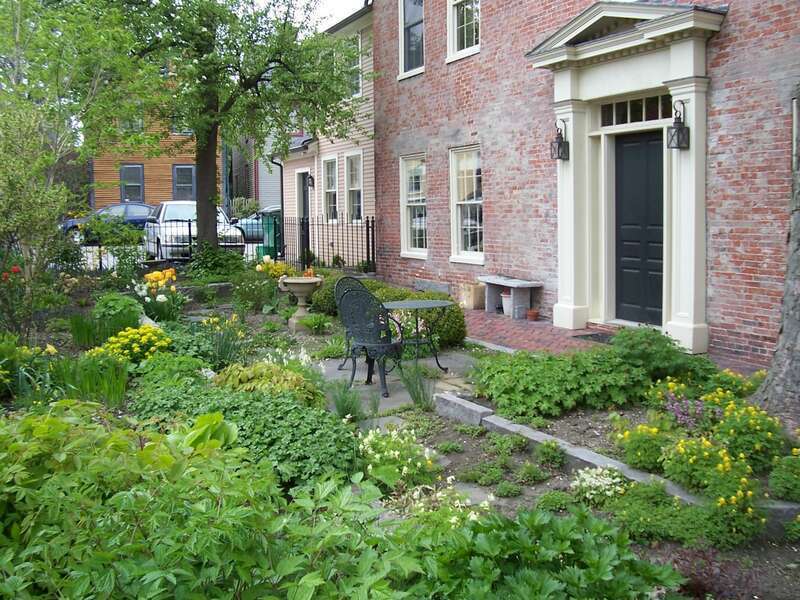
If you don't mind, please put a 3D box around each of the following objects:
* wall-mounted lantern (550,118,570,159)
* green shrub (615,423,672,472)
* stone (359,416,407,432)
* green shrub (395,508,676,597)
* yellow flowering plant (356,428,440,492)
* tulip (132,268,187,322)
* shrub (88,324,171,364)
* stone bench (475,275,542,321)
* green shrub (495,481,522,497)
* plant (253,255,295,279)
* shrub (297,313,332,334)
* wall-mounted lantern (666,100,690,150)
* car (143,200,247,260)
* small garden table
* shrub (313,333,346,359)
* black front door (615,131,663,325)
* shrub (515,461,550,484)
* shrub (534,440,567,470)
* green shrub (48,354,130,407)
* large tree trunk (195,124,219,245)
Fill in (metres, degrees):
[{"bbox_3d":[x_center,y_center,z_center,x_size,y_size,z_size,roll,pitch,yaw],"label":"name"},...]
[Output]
[{"bbox_3d":[1.978,-1.978,9.684,0.220,0.480,0.180,-4,7,-27],"label":"wall-mounted lantern"},{"bbox_3d":[1.423,0.832,4.587,0.330,0.240,0.310,1,7,17],"label":"green shrub"},{"bbox_3d":[-0.137,0.976,6.138,0.366,0.050,0.416,-1,6,-1],"label":"stone"},{"bbox_3d":[0.547,0.983,3.060,1.020,0.340,0.600,0,6,10],"label":"green shrub"},{"bbox_3d":[-0.006,0.930,4.781,0.480,0.340,0.450,-1,6,0],"label":"yellow flowering plant"},{"bbox_3d":[-2.944,-0.074,9.567,0.620,0.600,0.550,-3,7,-17],"label":"tulip"},{"bbox_3d":[-2.806,0.462,8.150,0.840,0.380,0.700,-3,7,-19],"label":"shrub"},{"bbox_3d":[1.453,-0.013,10.492,0.400,0.480,0.880,-4,7,-28],"label":"stone bench"},{"bbox_3d":[0.645,1.121,4.673,0.163,0.074,0.153,0,6,8],"label":"green shrub"},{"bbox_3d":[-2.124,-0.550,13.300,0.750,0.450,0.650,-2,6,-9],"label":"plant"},{"bbox_3d":[-1.062,0.296,9.837,0.400,0.230,0.400,-2,6,-6],"label":"shrub"},{"bbox_3d":[2.696,-1.694,7.607,0.170,0.465,0.145,-4,7,-26],"label":"wall-mounted lantern"},{"bbox_3d":[-4.778,-1.528,17.729,1.700,1.400,4.400,-3,7,-22],"label":"car"},{"bbox_3d":[0.182,0.405,8.089,0.740,0.690,0.740,-1,6,0],"label":"small garden table"},{"bbox_3d":[-0.795,0.514,8.860,0.406,0.267,0.376,-2,6,-5],"label":"shrub"},{"bbox_3d":[2.738,-0.806,8.852,0.070,2.160,0.874,-4,7,-28],"label":"black front door"},{"bbox_3d":[0.801,1.043,4.750,0.210,0.110,0.200,-1,6,0],"label":"shrub"},{"bbox_3d":[0.960,0.978,5.011,0.195,0.155,0.190,0,6,11],"label":"shrub"},{"bbox_3d":[-2.545,0.647,6.400,0.660,0.430,0.500,-3,7,-22],"label":"green shrub"},{"bbox_3d":[-3.324,-1.950,13.500,0.360,2.350,0.360,-1,6,0],"label":"large tree trunk"}]

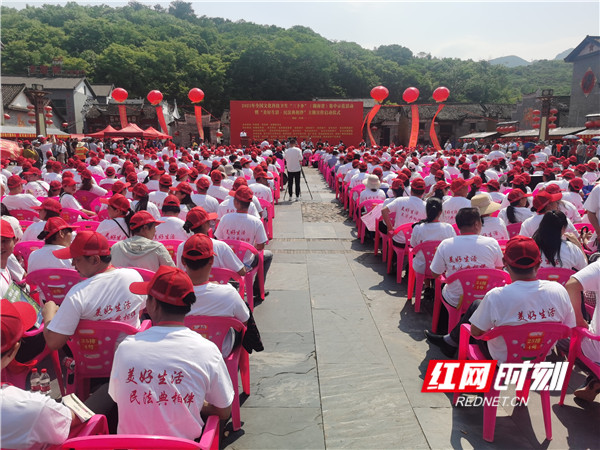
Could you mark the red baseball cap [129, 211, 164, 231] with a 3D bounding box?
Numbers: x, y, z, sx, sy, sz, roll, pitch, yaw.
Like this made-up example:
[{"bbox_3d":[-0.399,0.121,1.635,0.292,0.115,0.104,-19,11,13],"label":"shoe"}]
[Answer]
[{"bbox_3d":[-1.264,-0.033,3.854,0.270,0.140,0.180,-21,21,-36],"label":"red baseball cap"}]

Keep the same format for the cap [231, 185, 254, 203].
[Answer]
[{"bbox_3d":[-0.590,-0.326,4.844,0.270,0.150,0.180,17,18,32],"label":"cap"}]

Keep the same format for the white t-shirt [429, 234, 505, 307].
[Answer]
[{"bbox_3d":[1.379,0.361,3.854,0.560,0.620,0.320,1,11,5],"label":"white t-shirt"}]

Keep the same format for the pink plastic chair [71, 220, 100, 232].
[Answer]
[{"bbox_3d":[-2.651,0.281,6.196,0.580,0.770,0.540,0,11,0],"label":"pink plastic chair"}]

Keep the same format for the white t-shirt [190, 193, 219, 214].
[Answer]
[{"bbox_3d":[-1.263,-0.111,6.187,0.500,0.620,0.310,0,11,0],"label":"white t-shirt"}]

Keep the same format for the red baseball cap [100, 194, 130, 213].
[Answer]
[{"bbox_3d":[-1.830,-0.213,4.641,0.280,0.150,0.180,14,13,9],"label":"red baseball cap"}]

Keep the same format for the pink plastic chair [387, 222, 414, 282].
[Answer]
[{"bbox_3d":[1.430,0.309,6.045,0.580,0.770,0.540,0,11,0],"label":"pink plastic chair"}]

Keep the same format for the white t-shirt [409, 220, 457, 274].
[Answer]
[{"bbox_3d":[1.387,0.211,4.864,0.470,0.600,0.310,0,11,2],"label":"white t-shirt"}]

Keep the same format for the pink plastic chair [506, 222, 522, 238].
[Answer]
[{"bbox_3d":[2.760,0.308,6.028,0.540,0.755,0.520,1,10,3],"label":"pink plastic chair"}]

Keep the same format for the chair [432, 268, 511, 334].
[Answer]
[{"bbox_3d":[1.494,0.664,4.054,0.540,0.760,0.530,0,11,0],"label":"chair"}]

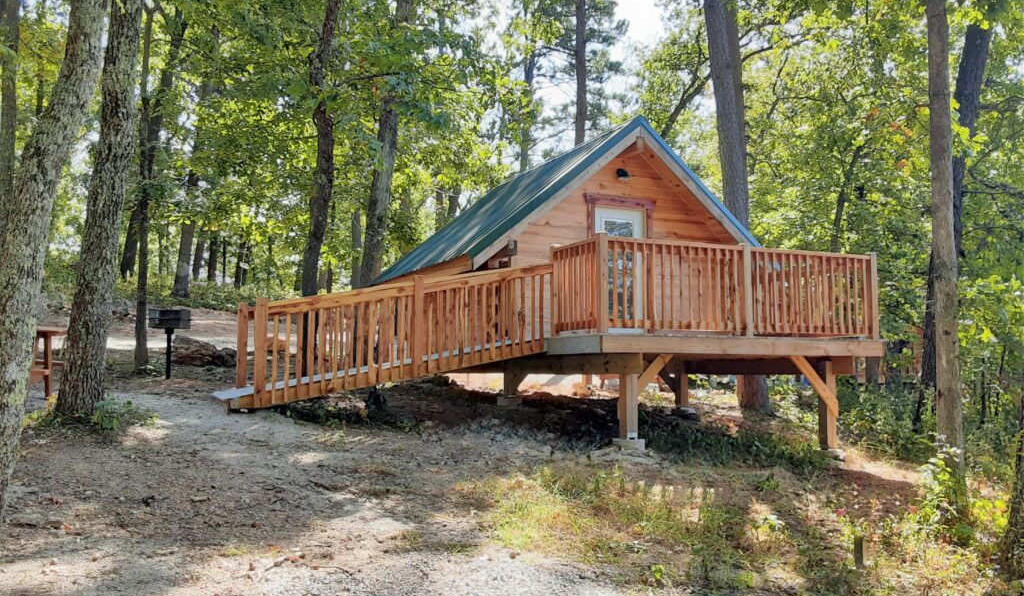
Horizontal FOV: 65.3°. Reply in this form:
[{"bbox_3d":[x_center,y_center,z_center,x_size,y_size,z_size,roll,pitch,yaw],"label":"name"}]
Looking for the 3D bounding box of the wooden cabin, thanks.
[{"bbox_3d":[-0.136,-0.331,12.253,8.457,4.615,7.707,2,-4,-24],"label":"wooden cabin"}]

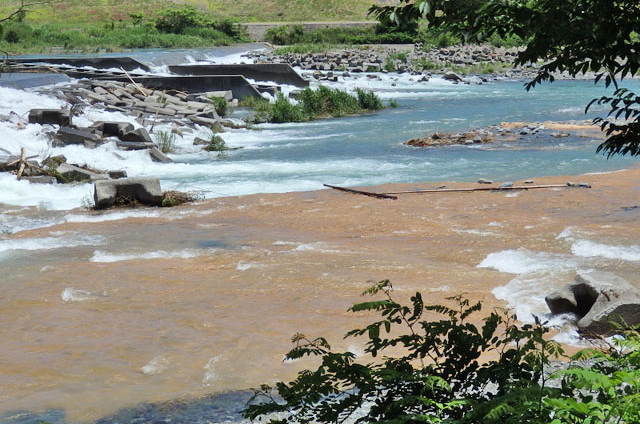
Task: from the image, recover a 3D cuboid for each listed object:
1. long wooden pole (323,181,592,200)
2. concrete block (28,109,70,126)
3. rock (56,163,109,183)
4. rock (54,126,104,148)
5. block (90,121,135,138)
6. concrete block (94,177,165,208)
[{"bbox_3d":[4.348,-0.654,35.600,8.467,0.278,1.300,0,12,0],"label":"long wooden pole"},{"bbox_3d":[-12.037,-4.220,49.500,1.648,0.630,1.000,0,12,0],"label":"concrete block"},{"bbox_3d":[-8.042,-1.335,37.600,1.466,0.454,0.900,3,13,12],"label":"rock"},{"bbox_3d":[-10.407,-3.224,48.000,2.160,0.840,1.400,0,11,0],"label":"rock"},{"bbox_3d":[-8.594,-3.404,46.000,1.619,0.566,1.000,0,12,0],"label":"block"},{"bbox_3d":[-5.762,-0.552,33.500,1.970,0.647,1.100,-2,13,-8],"label":"concrete block"}]

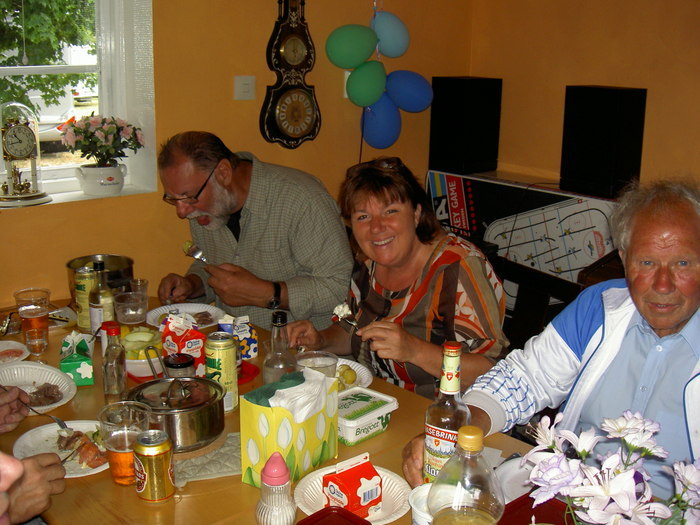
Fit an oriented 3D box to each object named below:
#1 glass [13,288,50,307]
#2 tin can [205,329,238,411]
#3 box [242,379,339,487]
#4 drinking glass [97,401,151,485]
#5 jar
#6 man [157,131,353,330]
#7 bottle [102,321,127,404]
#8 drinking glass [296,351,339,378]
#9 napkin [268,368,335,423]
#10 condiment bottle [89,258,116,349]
[{"bbox_3d":[-0.847,0.147,2.122,0.094,0.129,0.094,1,14,0],"label":"glass"},{"bbox_3d":[-0.278,0.239,1.710,0.066,0.168,0.066,1,14,0],"label":"tin can"},{"bbox_3d":[-0.108,0.307,1.452,0.077,0.165,0.177,11,17,36],"label":"box"},{"bbox_3d":[-0.409,0.333,1.444,0.094,0.128,0.094,-4,15,-17],"label":"drinking glass"},{"bbox_3d":[-0.379,0.261,1.766,0.069,0.095,0.069,1,14,0],"label":"jar"},{"bbox_3d":[-0.254,0.269,2.325,0.560,1.290,0.720,13,19,40],"label":"man"},{"bbox_3d":[-0.541,0.217,1.809,0.047,0.164,0.047,-4,15,-17],"label":"bottle"},{"bbox_3d":[-0.076,0.262,1.803,0.100,0.085,0.100,1,14,0],"label":"drinking glass"},{"bbox_3d":[-0.103,0.244,1.453,0.085,0.085,0.145,13,19,39],"label":"napkin"},{"bbox_3d":[-0.677,0.103,2.150,0.064,0.209,0.064,1,15,2],"label":"condiment bottle"}]

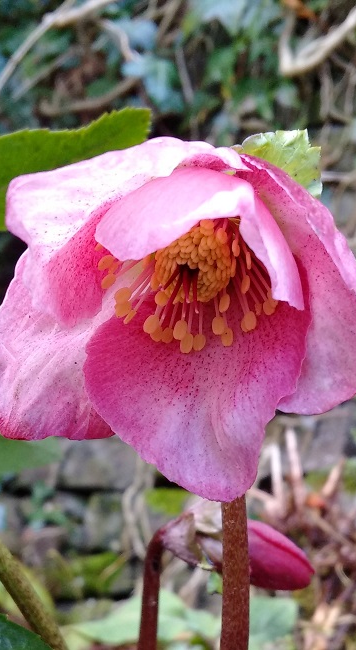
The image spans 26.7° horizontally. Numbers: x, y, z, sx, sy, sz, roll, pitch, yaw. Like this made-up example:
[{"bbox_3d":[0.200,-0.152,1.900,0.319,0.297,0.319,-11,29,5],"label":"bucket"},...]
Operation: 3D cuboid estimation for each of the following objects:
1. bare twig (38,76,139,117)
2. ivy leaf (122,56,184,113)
[{"bbox_3d":[-0.098,-0.247,0.820,0.114,0.031,0.022,-16,6,0],"label":"bare twig"},{"bbox_3d":[-0.027,-0.256,0.800,0.064,0.060,0.023,0,-21,0],"label":"ivy leaf"}]

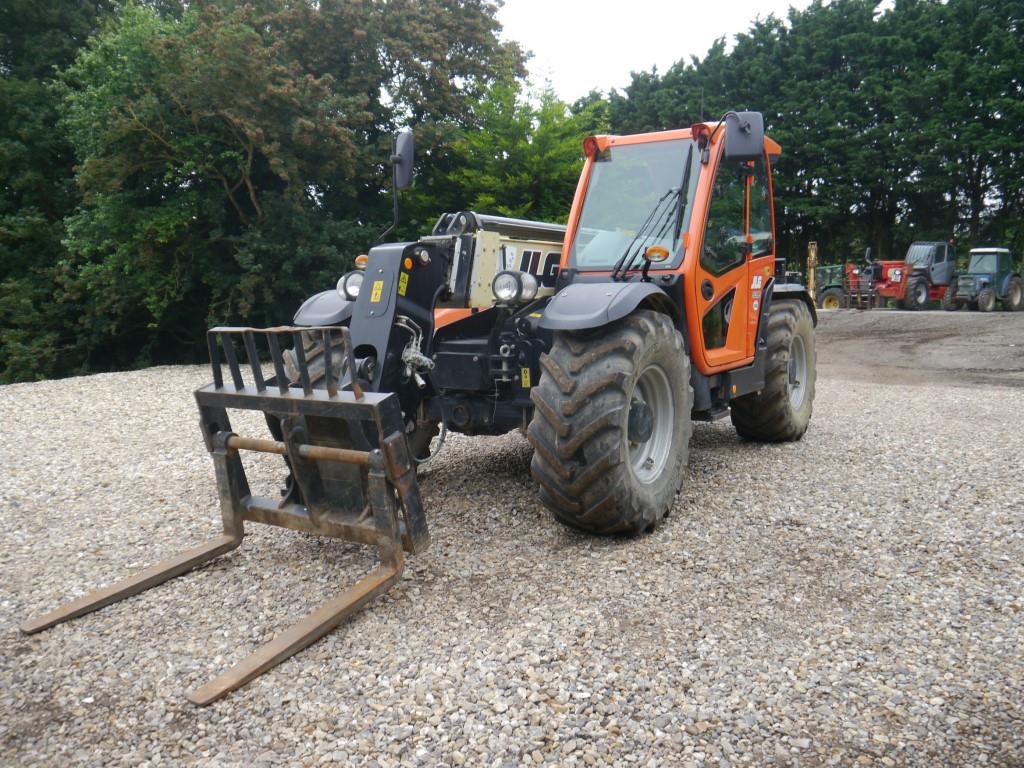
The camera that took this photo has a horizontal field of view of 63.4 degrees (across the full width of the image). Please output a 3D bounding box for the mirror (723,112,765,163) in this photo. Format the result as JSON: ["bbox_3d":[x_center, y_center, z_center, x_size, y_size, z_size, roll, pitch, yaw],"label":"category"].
[{"bbox_3d":[1.462,-1.557,5.233,0.255,0.306,0.102,0,6,12],"label":"mirror"}]

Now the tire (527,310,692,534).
[{"bbox_3d":[0.625,0.224,4.899,0.459,1.285,1.285,3,7,32],"label":"tire"}]

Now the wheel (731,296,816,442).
[{"bbox_3d":[2.443,-0.110,7.718,0.449,1.285,1.285,3,7,32],"label":"wheel"}]

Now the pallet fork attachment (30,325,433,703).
[{"bbox_3d":[-1.238,0.393,3.537,1.204,1.122,1.275,3,14,32],"label":"pallet fork attachment"}]

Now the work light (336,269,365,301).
[{"bbox_3d":[-1.009,-0.612,5.213,0.173,0.184,0.173,-5,7,-30],"label":"work light"}]

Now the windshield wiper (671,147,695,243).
[{"bbox_3d":[1.122,-1.240,5.434,0.061,0.684,0.051,8,-5,33],"label":"windshield wiper"}]

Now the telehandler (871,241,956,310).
[{"bbox_3d":[13.777,-3.799,29.000,4.700,2.350,2.250,-7,8,-42],"label":"telehandler"}]

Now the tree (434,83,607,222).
[{"bbox_3d":[0.183,-4.412,21.780,4.600,7.000,4.400,-1,6,0],"label":"tree"}]

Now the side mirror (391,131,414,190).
[{"bbox_3d":[-0.701,-1.431,5.304,0.092,0.367,0.194,-6,8,-41],"label":"side mirror"}]

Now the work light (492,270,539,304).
[{"bbox_3d":[0.021,-0.541,4.630,0.173,0.184,0.184,2,7,31],"label":"work light"}]

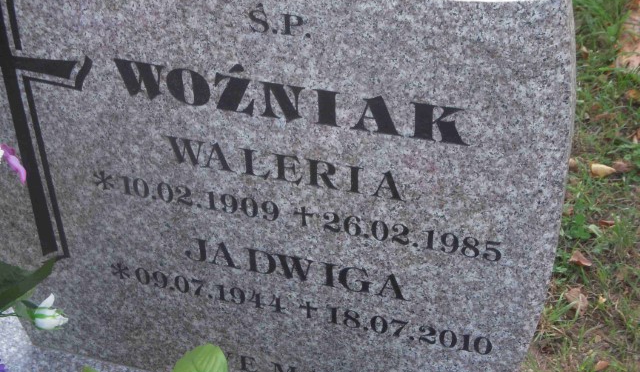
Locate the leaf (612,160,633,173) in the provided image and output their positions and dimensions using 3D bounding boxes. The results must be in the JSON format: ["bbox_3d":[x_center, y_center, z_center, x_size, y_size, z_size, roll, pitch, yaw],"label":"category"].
[{"bbox_3d":[0.717,-0.046,2.498,0.048,0.018,0.032,6,39,11],"label":"leaf"}]

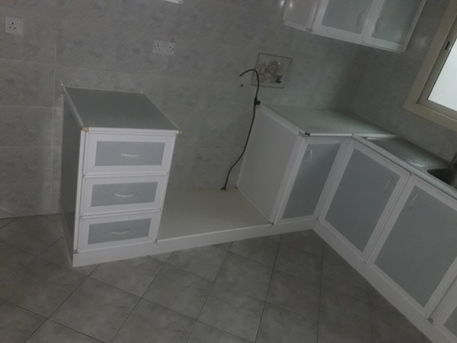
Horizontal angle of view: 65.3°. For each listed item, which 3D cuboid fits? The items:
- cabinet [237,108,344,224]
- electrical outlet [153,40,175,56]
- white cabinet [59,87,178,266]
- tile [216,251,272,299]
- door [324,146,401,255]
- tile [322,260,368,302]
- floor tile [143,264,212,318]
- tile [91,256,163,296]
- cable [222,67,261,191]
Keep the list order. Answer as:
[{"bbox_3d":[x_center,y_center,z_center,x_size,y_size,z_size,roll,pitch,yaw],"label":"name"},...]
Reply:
[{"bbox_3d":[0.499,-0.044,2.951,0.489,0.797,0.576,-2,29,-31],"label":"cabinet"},{"bbox_3d":[-0.410,-0.791,2.278,0.146,0.083,0.012,-2,29,-31],"label":"electrical outlet"},{"bbox_3d":[-0.715,0.036,2.211,0.503,0.908,0.613,-2,29,-31],"label":"white cabinet"},{"bbox_3d":[0.117,0.693,2.378,0.333,0.010,0.333,19,25,9],"label":"tile"},{"bbox_3d":[0.979,0.216,2.678,0.020,0.680,0.442,-2,29,-31],"label":"door"},{"bbox_3d":[0.834,0.783,2.577,0.333,0.010,0.333,19,25,9],"label":"tile"},{"bbox_3d":[-0.286,0.708,2.129,0.333,0.010,0.333,19,25,9],"label":"floor tile"},{"bbox_3d":[-0.600,0.603,2.180,0.333,0.010,0.333,19,25,9],"label":"tile"},{"bbox_3d":[0.104,-0.290,2.877,0.241,1.052,0.080,-2,29,-31],"label":"cable"}]

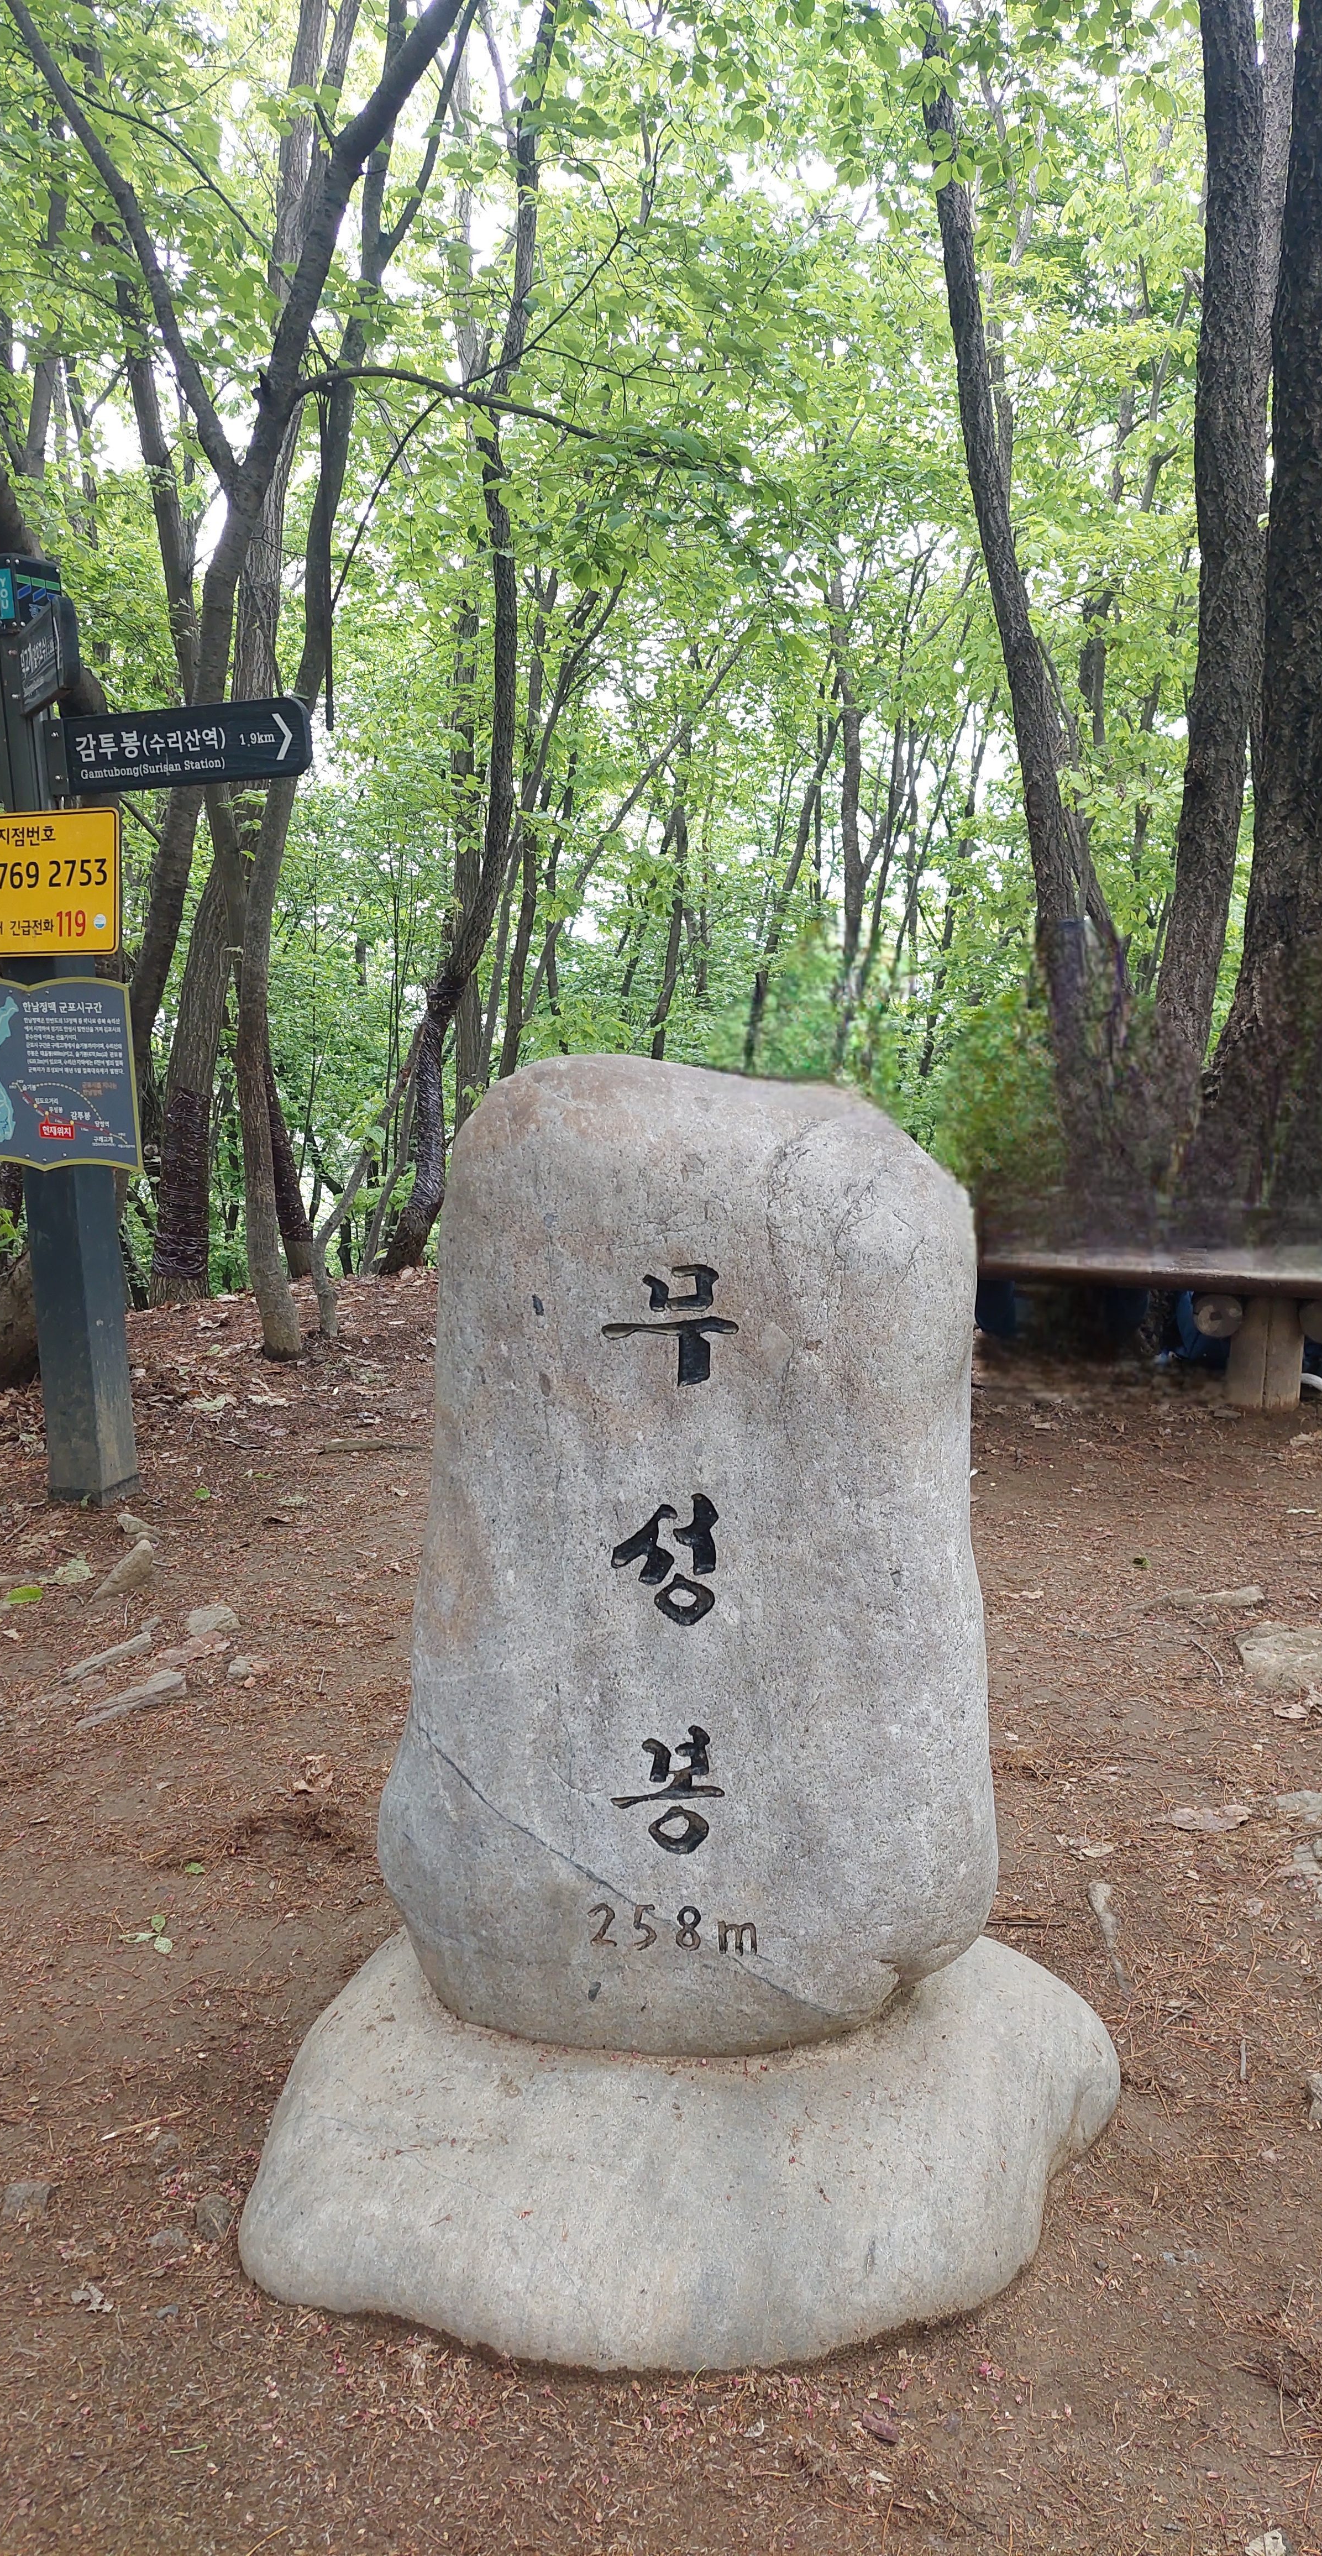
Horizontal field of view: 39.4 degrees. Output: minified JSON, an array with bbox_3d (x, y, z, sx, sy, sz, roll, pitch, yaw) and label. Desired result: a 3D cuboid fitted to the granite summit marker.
[{"bbox_3d":[0.029,0.403,2.082,0.980,1.290,0.720,-1,9,0],"label":"granite summit marker"}]

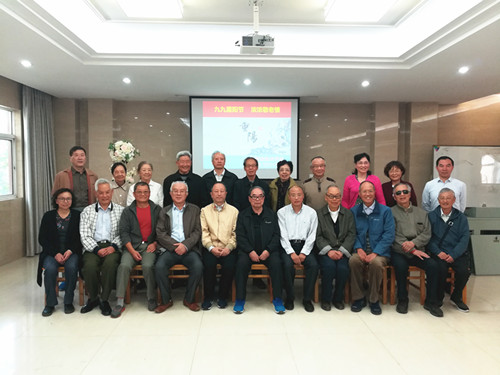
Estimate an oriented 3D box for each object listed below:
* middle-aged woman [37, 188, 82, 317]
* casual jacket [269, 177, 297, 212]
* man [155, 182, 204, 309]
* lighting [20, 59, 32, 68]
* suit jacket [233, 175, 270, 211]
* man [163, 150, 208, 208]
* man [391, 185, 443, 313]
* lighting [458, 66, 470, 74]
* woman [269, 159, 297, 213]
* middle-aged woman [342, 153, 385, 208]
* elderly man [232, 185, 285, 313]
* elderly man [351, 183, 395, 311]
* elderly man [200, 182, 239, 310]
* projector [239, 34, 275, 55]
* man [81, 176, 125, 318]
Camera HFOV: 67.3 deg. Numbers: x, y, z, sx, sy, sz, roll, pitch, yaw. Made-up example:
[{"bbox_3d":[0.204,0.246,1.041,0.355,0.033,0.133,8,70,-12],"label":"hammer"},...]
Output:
[{"bbox_3d":[-2.035,0.636,4.058,0.480,1.232,0.700,0,2,-16],"label":"middle-aged woman"},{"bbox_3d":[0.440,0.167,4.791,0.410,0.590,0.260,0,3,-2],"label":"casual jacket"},{"bbox_3d":[-0.786,0.597,4.175,0.550,1.319,0.720,0,2,-9],"label":"man"},{"bbox_3d":[-2.843,-1.587,4.777,0.140,0.050,0.140,0,2,0],"label":"lighting"},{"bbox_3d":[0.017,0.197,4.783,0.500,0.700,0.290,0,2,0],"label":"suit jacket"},{"bbox_3d":[-0.847,0.385,4.783,0.520,1.696,0.320,0,2,-8],"label":"man"},{"bbox_3d":[1.794,0.616,4.130,0.550,1.321,0.720,1,2,12],"label":"man"},{"bbox_3d":[2.832,-1.555,4.957,0.140,0.050,0.140,0,2,0],"label":"lighting"},{"bbox_3d":[0.423,0.449,4.786,0.460,1.585,0.300,0,2,2],"label":"woman"},{"bbox_3d":[1.446,0.410,4.827,0.470,1.690,0.300,1,3,6],"label":"middle-aged woman"},{"bbox_3d":[0.095,0.634,4.189,0.520,1.290,0.740,0,3,-2],"label":"elderly man"},{"bbox_3d":[1.333,0.605,4.126,0.520,1.335,0.720,1,2,17],"label":"elderly man"},{"bbox_3d":[-0.356,0.615,4.243,0.460,1.320,0.700,0,3,-4],"label":"elderly man"},{"bbox_3d":[0.071,-1.387,3.665,0.320,0.105,0.250,0,3,-2],"label":"projector"},{"bbox_3d":[-1.611,0.605,4.129,0.500,1.340,0.740,0,3,-14],"label":"man"}]

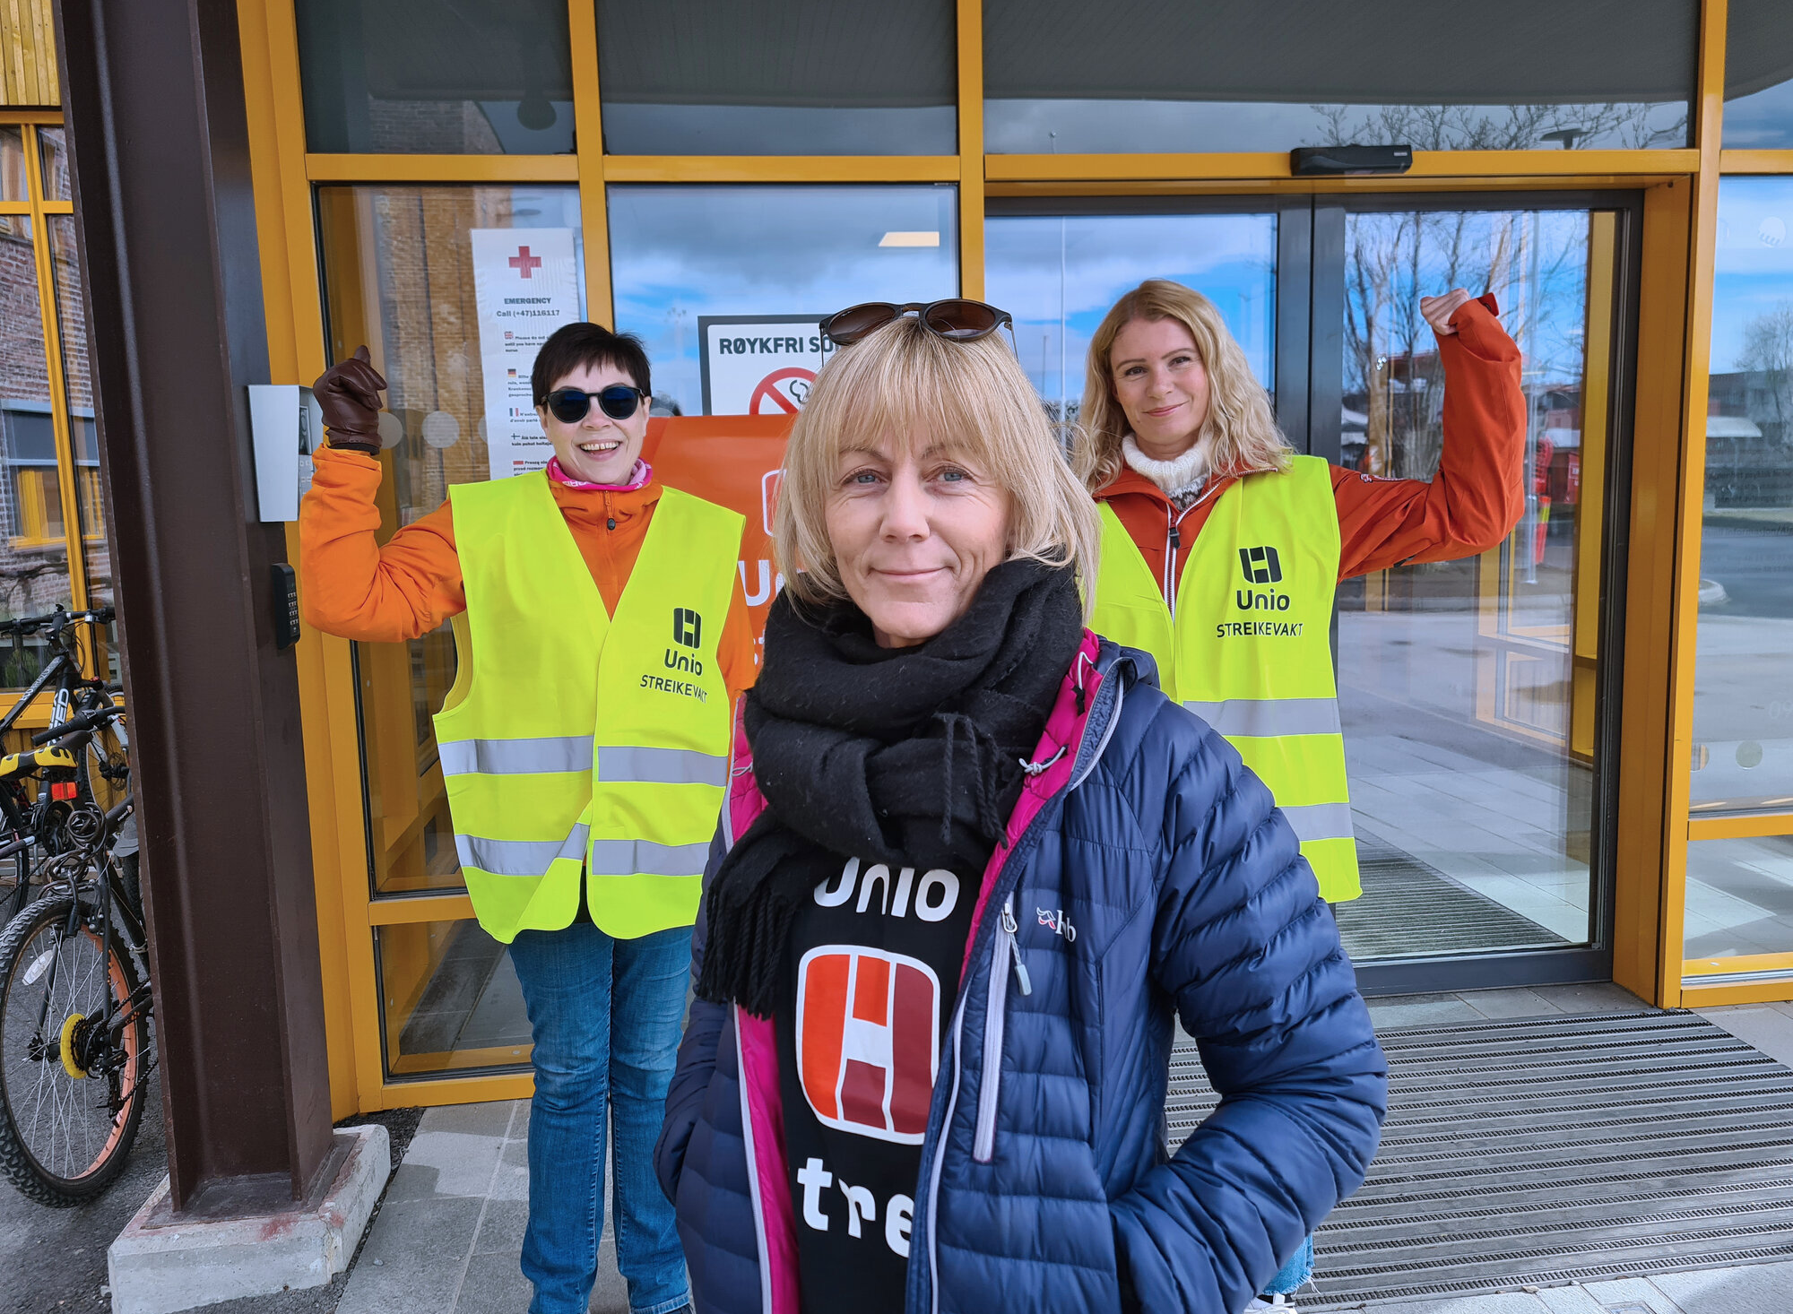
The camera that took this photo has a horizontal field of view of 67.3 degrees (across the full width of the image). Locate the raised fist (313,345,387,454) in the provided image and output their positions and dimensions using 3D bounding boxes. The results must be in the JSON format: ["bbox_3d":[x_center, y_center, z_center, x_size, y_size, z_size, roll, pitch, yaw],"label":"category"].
[{"bbox_3d":[-0.806,-0.378,1.990,0.105,0.158,0.105,-3,7,-13],"label":"raised fist"}]

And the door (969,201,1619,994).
[{"bbox_3d":[1.081,-0.118,3.555,1.763,2.117,0.080,-2,7,-6],"label":"door"}]

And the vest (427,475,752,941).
[{"bbox_3d":[-0.466,0.064,2.090,0.455,0.695,0.280,-4,8,-18],"label":"vest"}]

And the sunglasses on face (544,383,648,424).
[{"bbox_3d":[-0.454,-0.379,2.025,0.146,0.050,0.142,-3,7,-13],"label":"sunglasses on face"}]

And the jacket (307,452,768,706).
[{"bbox_3d":[-0.535,-0.011,2.060,0.690,0.620,0.340,-4,8,-18],"label":"jacket"}]

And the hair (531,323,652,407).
[{"bbox_3d":[-0.464,-0.431,2.050,0.178,0.132,0.200,-3,7,-13],"label":"hair"}]

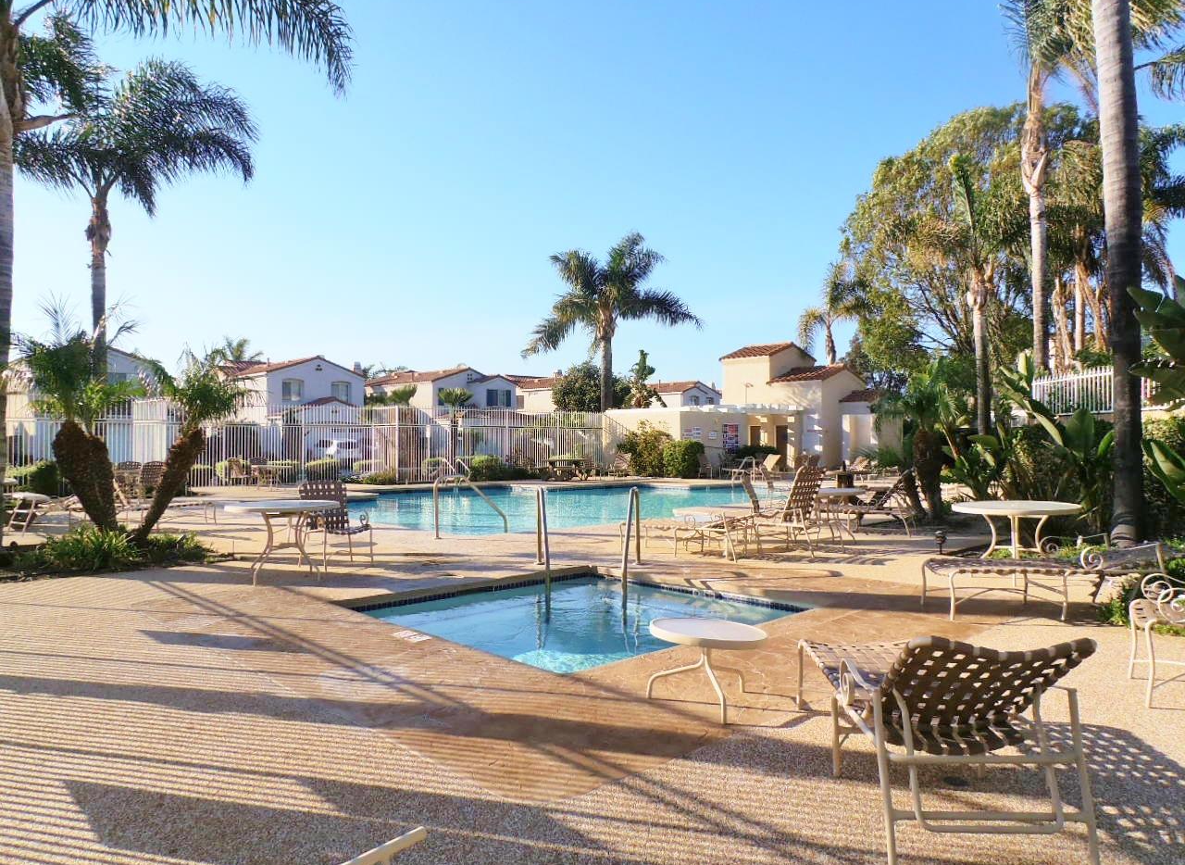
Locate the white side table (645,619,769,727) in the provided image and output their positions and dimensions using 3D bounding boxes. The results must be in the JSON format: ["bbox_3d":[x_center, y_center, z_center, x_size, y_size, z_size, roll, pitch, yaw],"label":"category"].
[{"bbox_3d":[0.610,1.208,4.280,0.610,0.405,0.610,0,-1,0],"label":"white side table"}]

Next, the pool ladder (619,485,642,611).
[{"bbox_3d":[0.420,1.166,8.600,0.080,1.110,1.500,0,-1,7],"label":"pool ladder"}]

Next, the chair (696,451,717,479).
[{"bbox_3d":[4.080,1.274,29.400,0.720,0.980,0.650,-1,-1,37],"label":"chair"}]

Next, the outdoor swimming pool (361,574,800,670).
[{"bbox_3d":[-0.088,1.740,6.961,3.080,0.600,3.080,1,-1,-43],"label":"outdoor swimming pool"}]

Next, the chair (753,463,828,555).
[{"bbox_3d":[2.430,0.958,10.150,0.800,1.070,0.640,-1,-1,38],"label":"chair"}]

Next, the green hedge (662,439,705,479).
[{"bbox_3d":[3.300,1.061,29.900,1.500,1.420,1.300,0,-1,0],"label":"green hedge"}]

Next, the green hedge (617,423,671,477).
[{"bbox_3d":[1.900,0.800,30.200,1.950,1.950,1.600,0,-1,0],"label":"green hedge"}]

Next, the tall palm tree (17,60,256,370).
[{"bbox_3d":[-11.207,-3.659,20.058,6.000,10.700,5.800,0,-1,0],"label":"tall palm tree"}]

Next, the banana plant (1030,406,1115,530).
[{"bbox_3d":[6.900,0.590,11.700,1.250,1.850,1.250,0,-1,0],"label":"banana plant"}]

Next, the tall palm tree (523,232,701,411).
[{"bbox_3d":[0.800,-3.357,35.000,7.400,10.400,7.000,0,-1,0],"label":"tall palm tree"}]

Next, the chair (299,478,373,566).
[{"bbox_3d":[-2.925,1.013,9.236,0.740,0.950,0.630,-1,-1,40],"label":"chair"}]

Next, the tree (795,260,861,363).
[{"bbox_3d":[13.300,-3.852,46.000,3.900,11.700,3.800,0,-1,0],"label":"tree"}]

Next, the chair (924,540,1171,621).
[{"bbox_3d":[3.596,1.113,6.414,1.860,0.600,0.670,0,-1,1],"label":"chair"}]

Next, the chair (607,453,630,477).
[{"bbox_3d":[1.084,1.340,32.383,0.800,0.950,0.660,0,-1,-41],"label":"chair"}]

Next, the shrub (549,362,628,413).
[{"bbox_3d":[-0.100,-0.665,38.000,3.700,5.100,3.500,0,-1,0],"label":"shrub"}]

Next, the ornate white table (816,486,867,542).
[{"bbox_3d":[3.173,1.120,10.734,0.850,0.720,0.850,0,-1,0],"label":"ornate white table"}]

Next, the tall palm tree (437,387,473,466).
[{"bbox_3d":[-5.438,0.025,32.504,1.400,3.650,1.400,0,-1,0],"label":"tall palm tree"}]

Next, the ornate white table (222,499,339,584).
[{"bbox_3d":[-3.160,1.105,8.360,1.100,0.725,1.100,0,-1,0],"label":"ornate white table"}]

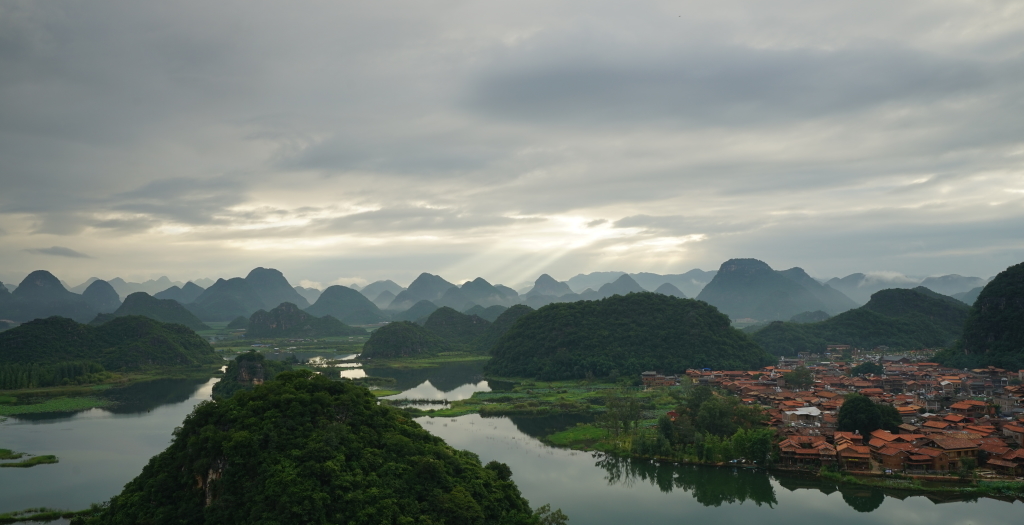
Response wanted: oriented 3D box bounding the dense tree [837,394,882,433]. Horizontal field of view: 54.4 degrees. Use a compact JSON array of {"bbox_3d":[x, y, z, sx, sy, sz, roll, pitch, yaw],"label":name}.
[{"bbox_3d":[146.600,65.160,420.000,19.410,19.800,18.820,-1,-3,19],"label":"dense tree"}]

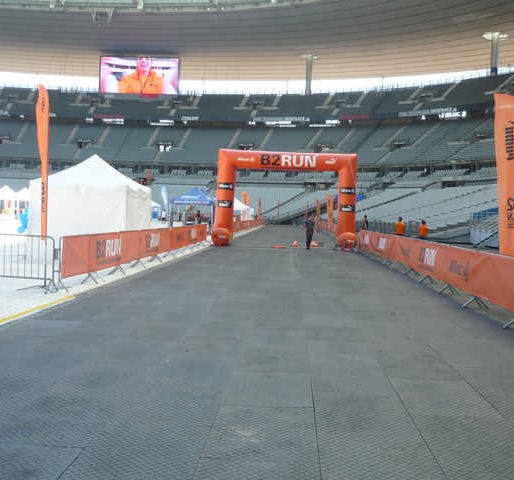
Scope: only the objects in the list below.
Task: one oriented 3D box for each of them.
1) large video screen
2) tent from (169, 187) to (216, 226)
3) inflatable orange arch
[{"bbox_3d":[-30.662,-42.940,159.937,20.900,9.700,1.000,2,2,3],"label":"large video screen"},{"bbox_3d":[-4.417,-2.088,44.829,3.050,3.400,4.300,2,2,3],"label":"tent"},{"bbox_3d":[1.446,-2.063,31.338,7.350,4.880,1.100,2,2,3],"label":"inflatable orange arch"}]

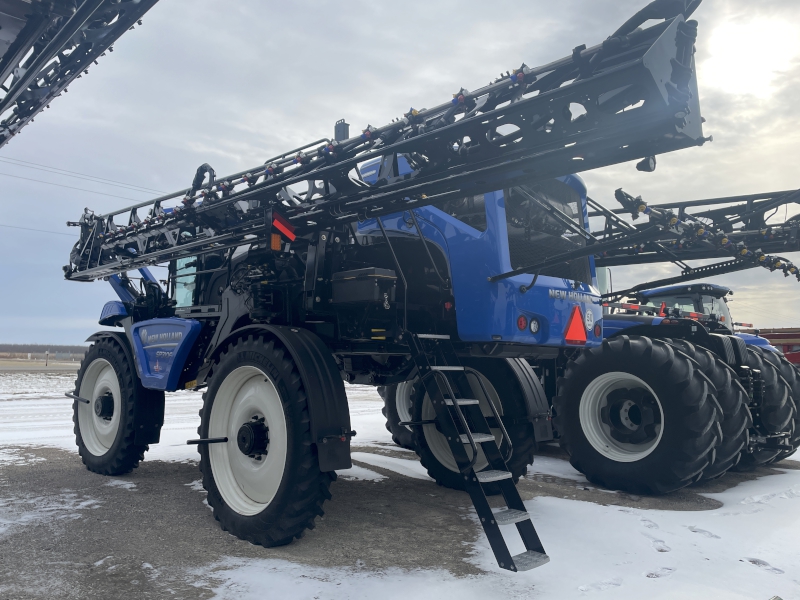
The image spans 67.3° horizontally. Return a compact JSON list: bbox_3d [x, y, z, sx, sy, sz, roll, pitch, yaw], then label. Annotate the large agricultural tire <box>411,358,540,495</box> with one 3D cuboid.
[{"bbox_3d":[0.925,1.572,8.006,0.391,1.961,1.961,5,-7,-44],"label":"large agricultural tire"}]

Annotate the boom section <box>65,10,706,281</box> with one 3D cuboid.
[{"bbox_3d":[-1.934,-1.034,6.579,0.700,0.970,9.600,5,-6,-43],"label":"boom section"}]

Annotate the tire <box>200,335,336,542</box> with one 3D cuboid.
[{"bbox_3d":[-1.329,1.329,5.803,0.391,1.961,1.961,5,-7,-44],"label":"tire"}]

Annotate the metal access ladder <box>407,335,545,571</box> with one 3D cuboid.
[{"bbox_3d":[0.590,1.130,4.807,0.400,1.760,1.190,5,-7,-44],"label":"metal access ladder"}]

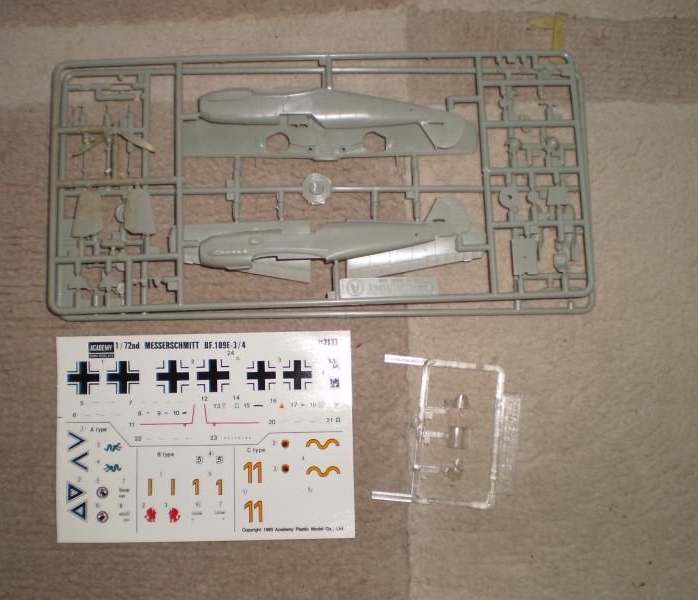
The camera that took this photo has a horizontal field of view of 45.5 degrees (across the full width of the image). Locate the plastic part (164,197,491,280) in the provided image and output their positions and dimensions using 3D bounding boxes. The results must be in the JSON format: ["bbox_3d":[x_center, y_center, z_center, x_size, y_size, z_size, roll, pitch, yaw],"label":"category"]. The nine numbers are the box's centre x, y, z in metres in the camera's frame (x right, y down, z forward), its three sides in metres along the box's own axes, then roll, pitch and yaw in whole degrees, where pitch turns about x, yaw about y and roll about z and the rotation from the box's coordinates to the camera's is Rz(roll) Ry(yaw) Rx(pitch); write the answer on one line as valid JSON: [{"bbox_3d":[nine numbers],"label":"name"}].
[{"bbox_3d":[-0.009,-0.026,0.362,0.136,0.010,0.036,-1,83,-1],"label":"plastic part"}]

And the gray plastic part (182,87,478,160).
[{"bbox_3d":[-0.008,-0.078,0.368,0.131,0.010,0.033,0,83,-1],"label":"gray plastic part"}]

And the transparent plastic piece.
[{"bbox_3d":[0.043,0.057,0.356,0.060,0.005,0.062,6,83,0],"label":"transparent plastic piece"}]

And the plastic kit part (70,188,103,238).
[{"bbox_3d":[-0.114,-0.037,0.362,0.013,0.003,0.022,-1,83,-1],"label":"plastic kit part"}]

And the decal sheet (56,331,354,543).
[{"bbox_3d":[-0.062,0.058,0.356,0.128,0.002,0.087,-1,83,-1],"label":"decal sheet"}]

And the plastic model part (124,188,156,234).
[{"bbox_3d":[-0.091,-0.038,0.362,0.014,0.003,0.020,-1,83,-1],"label":"plastic model part"}]

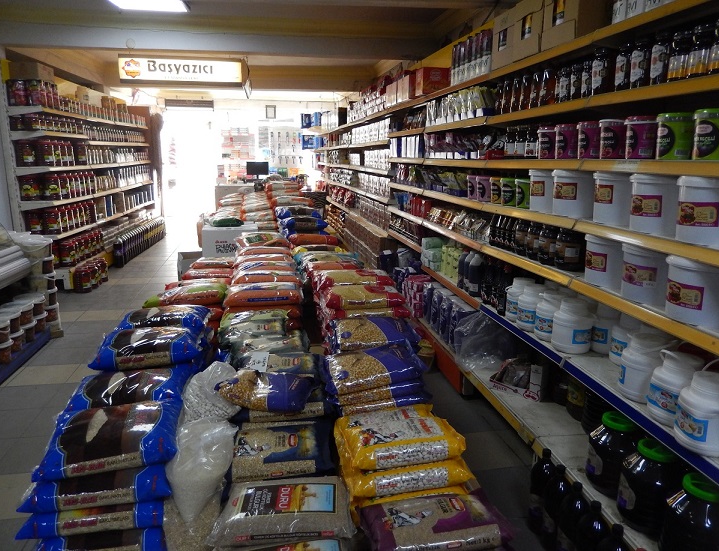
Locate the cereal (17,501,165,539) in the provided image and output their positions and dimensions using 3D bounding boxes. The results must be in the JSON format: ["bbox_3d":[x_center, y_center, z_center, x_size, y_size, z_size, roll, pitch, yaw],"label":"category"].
[{"bbox_3d":[-0.782,0.657,1.635,0.405,0.093,0.280,-2,13,-9],"label":"cereal"}]

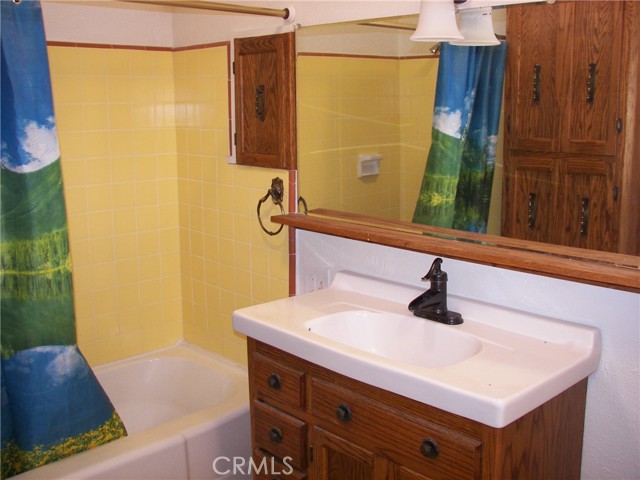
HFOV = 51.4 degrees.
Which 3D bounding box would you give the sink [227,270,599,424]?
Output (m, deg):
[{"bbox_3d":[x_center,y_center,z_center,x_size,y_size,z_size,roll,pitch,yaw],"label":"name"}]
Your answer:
[{"bbox_3d":[0.215,0.255,1.867,0.486,0.117,0.920,-10,14,-43],"label":"sink"}]

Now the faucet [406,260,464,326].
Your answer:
[{"bbox_3d":[0.312,0.149,1.941,0.150,0.178,0.158,-10,14,-43],"label":"faucet"}]

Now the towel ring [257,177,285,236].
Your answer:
[{"bbox_3d":[-0.178,-0.129,2.505,0.058,0.218,0.165,-10,14,-43],"label":"towel ring"}]

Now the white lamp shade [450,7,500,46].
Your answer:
[{"bbox_3d":[0.434,-0.606,1.855,0.144,0.120,0.144,-10,14,-42],"label":"white lamp shade"}]

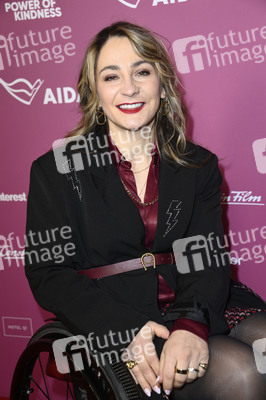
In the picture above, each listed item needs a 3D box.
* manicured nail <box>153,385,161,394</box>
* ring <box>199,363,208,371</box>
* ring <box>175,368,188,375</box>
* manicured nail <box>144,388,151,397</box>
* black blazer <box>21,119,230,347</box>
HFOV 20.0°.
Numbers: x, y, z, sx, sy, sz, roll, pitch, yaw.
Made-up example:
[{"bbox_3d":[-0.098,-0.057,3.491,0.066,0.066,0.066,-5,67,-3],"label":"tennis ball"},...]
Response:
[{"bbox_3d":[0.042,0.323,1.280,0.009,0.017,0.004,-32,-10,2],"label":"manicured nail"},{"bbox_3d":[0.121,0.285,1.290,0.019,0.006,0.019,21,7,-4],"label":"ring"},{"bbox_3d":[0.084,0.293,1.290,0.021,0.006,0.021,6,9,0],"label":"ring"},{"bbox_3d":[0.025,0.327,1.280,0.009,0.017,0.004,-28,-10,5],"label":"manicured nail"},{"bbox_3d":[0.012,0.122,1.500,0.460,0.500,0.410,-10,16,-24],"label":"black blazer"}]

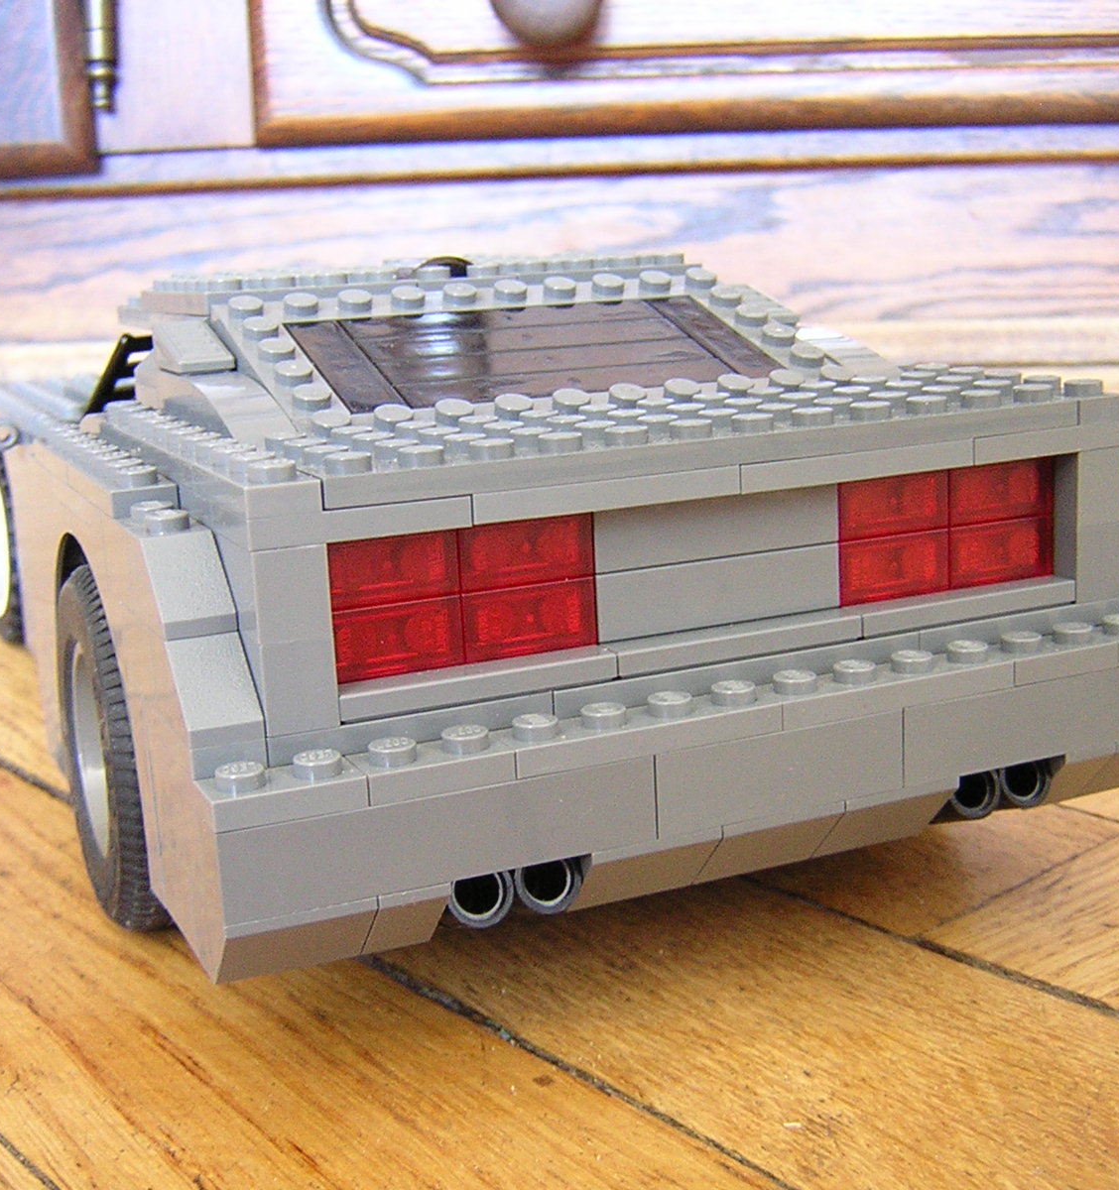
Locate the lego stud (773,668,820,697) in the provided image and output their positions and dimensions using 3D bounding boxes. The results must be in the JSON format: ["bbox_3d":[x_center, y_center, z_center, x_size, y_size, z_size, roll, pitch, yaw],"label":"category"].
[{"bbox_3d":[0.027,0.010,0.188,0.005,0.002,0.005,-3,12,1],"label":"lego stud"}]

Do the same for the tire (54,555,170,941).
[{"bbox_3d":[-0.054,0.020,0.231,0.024,0.050,0.050,-8,13,-23],"label":"tire"}]

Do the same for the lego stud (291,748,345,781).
[{"bbox_3d":[-0.024,0.017,0.166,0.005,0.002,0.005,-8,13,-23],"label":"lego stud"}]

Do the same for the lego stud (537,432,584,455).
[{"bbox_3d":[0.000,-0.017,0.180,0.005,0.002,0.005,-3,12,1],"label":"lego stud"}]

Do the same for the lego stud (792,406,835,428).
[{"bbox_3d":[0.030,-0.021,0.192,0.005,0.002,0.005,-3,12,1],"label":"lego stud"}]

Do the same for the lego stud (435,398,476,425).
[{"bbox_3d":[-0.013,-0.023,0.207,0.005,0.002,0.005,5,30,-3],"label":"lego stud"}]

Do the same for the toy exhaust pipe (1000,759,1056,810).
[{"bbox_3d":[0.055,0.021,0.208,0.008,0.008,0.013,-8,13,-22],"label":"toy exhaust pipe"}]

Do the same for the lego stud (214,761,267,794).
[{"bbox_3d":[-0.032,0.018,0.163,0.005,0.002,0.005,-8,13,-23],"label":"lego stud"}]

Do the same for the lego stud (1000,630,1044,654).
[{"bbox_3d":[0.056,0.006,0.200,0.005,0.002,0.005,-3,12,1],"label":"lego stud"}]

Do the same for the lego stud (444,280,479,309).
[{"bbox_3d":[-0.015,-0.044,0.244,0.005,0.002,0.005,5,30,-3],"label":"lego stud"}]

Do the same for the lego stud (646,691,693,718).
[{"bbox_3d":[0.012,0.012,0.181,0.005,0.002,0.005,-3,12,1],"label":"lego stud"}]

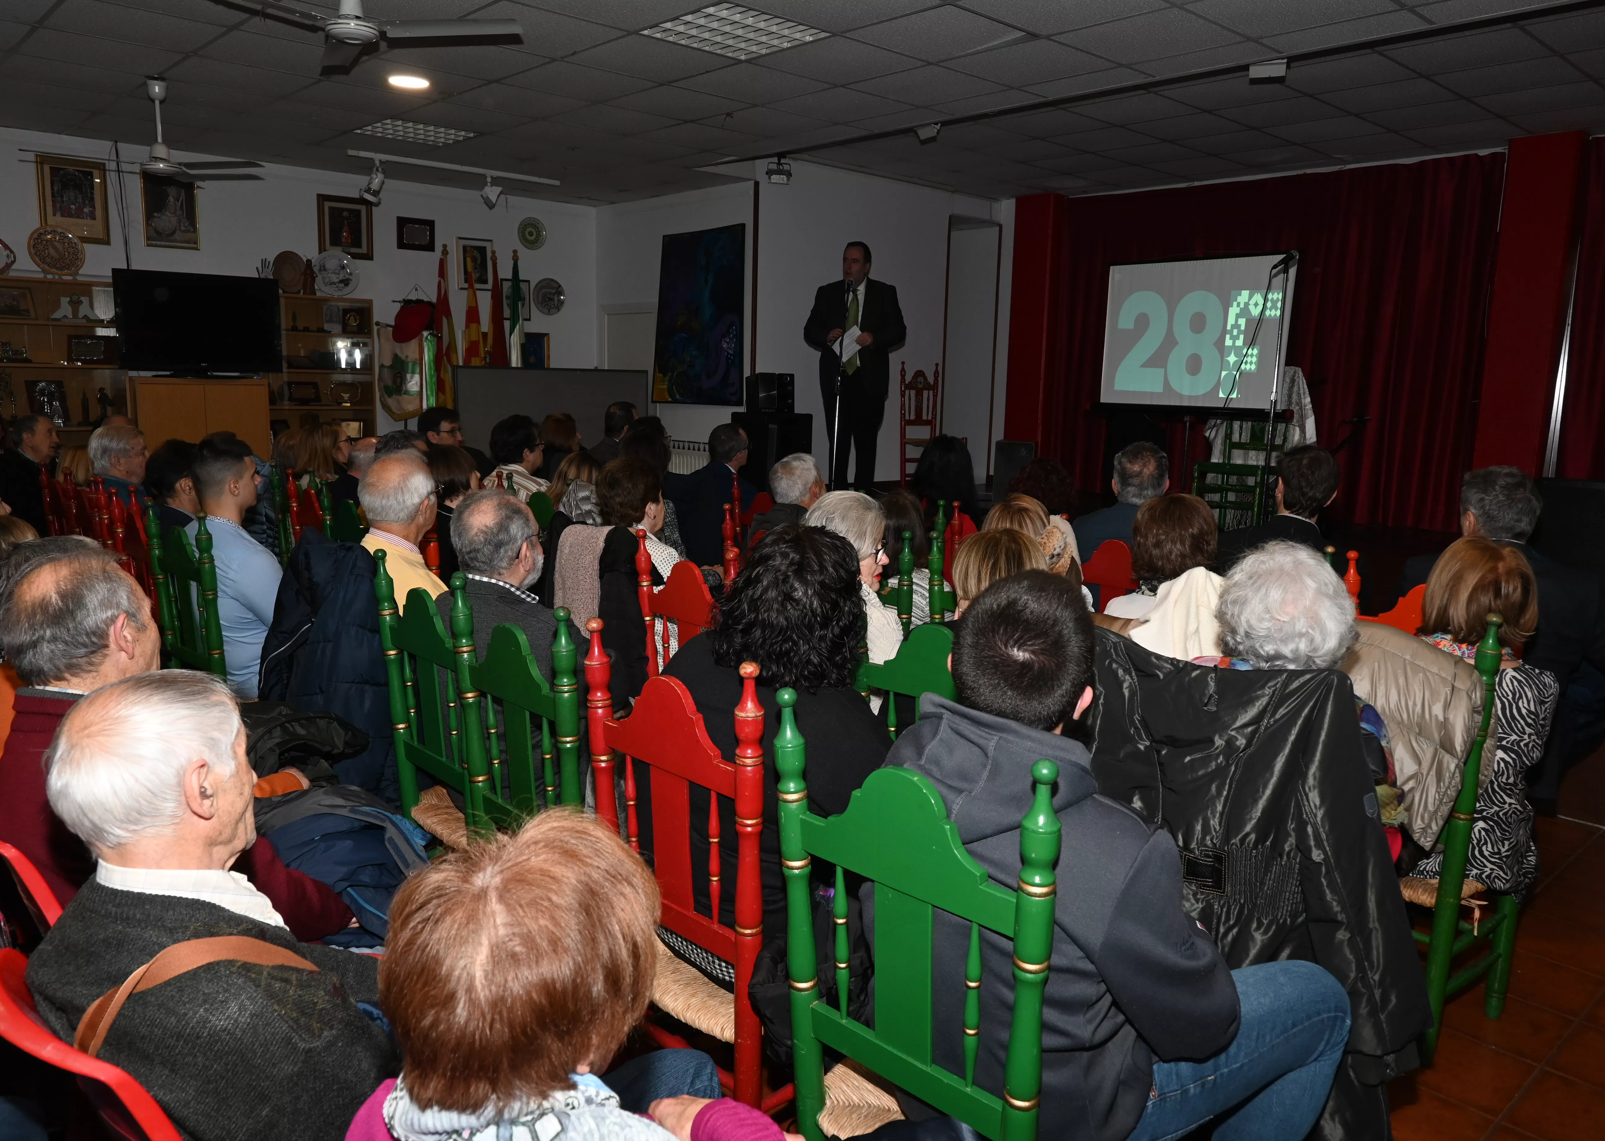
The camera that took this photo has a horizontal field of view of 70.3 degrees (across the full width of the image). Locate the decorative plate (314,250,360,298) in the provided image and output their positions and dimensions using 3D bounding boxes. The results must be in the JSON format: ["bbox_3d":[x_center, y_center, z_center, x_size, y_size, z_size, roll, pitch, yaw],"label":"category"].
[{"bbox_3d":[-3.337,-2.132,8.188,0.322,0.322,0.035,-7,2,-40],"label":"decorative plate"}]

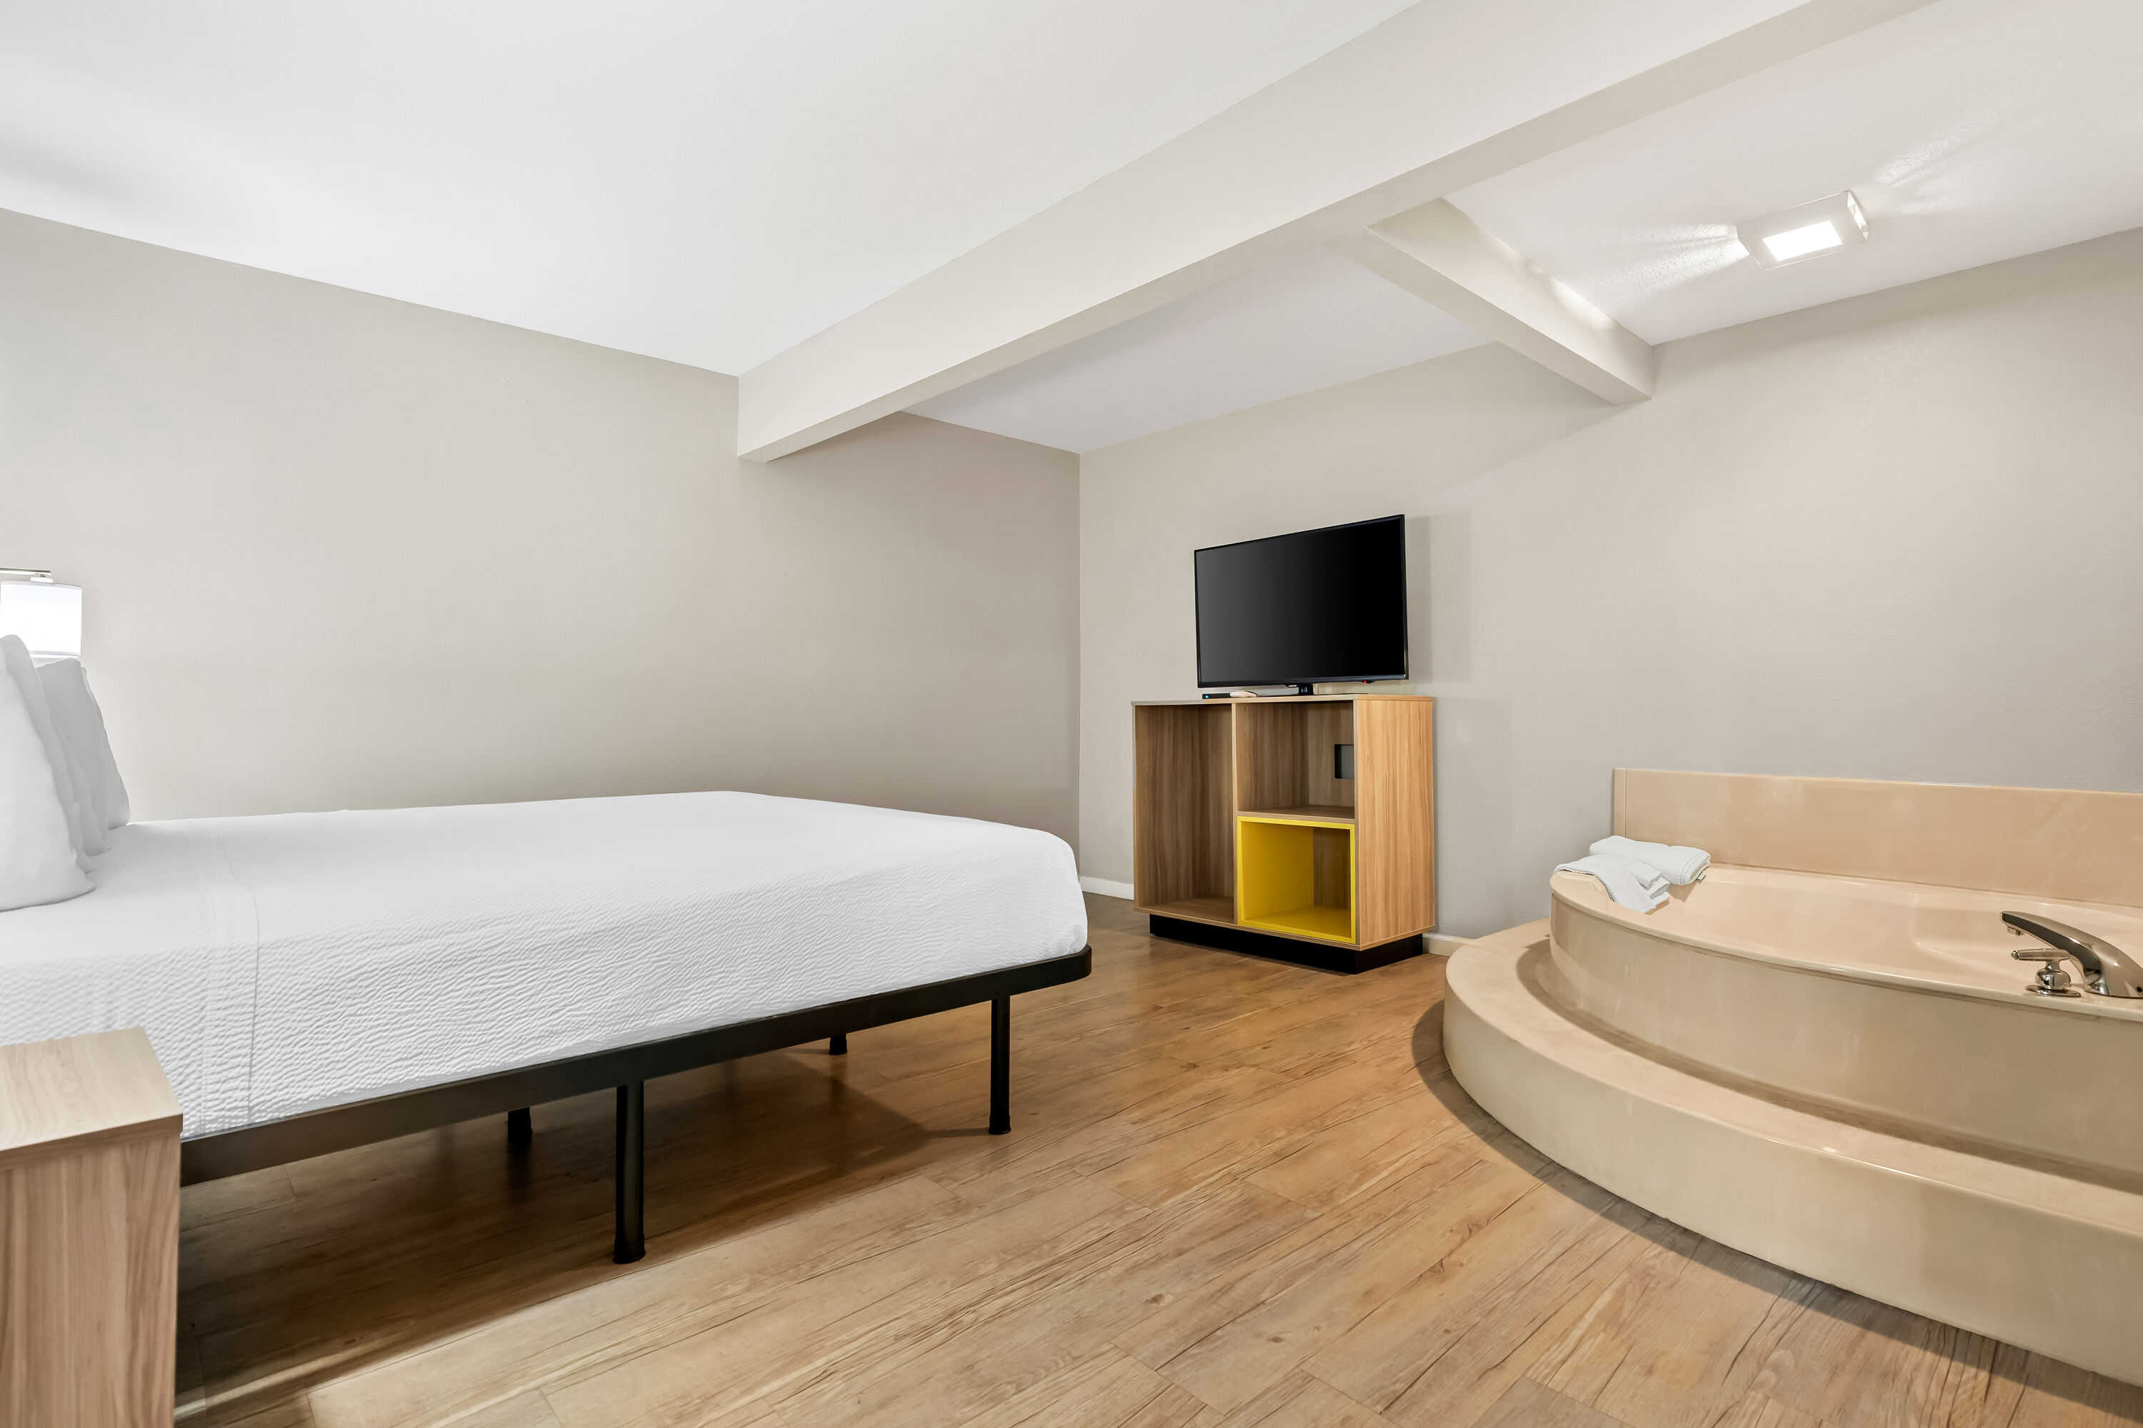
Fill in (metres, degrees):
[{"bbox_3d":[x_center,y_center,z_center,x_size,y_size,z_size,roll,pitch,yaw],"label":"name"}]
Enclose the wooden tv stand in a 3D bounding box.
[{"bbox_3d":[0.890,0.464,4.111,0.609,1.051,1.099,0,0,-44],"label":"wooden tv stand"}]

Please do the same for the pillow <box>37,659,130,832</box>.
[{"bbox_3d":[-2.510,0.085,2.330,0.180,0.470,0.660,-18,12,-40],"label":"pillow"}]

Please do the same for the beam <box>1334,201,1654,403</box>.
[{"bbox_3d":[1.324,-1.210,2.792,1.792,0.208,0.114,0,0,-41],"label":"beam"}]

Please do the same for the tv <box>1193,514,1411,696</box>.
[{"bbox_3d":[0.953,-0.409,4.128,0.200,0.693,1.079,0,0,-44],"label":"tv"}]

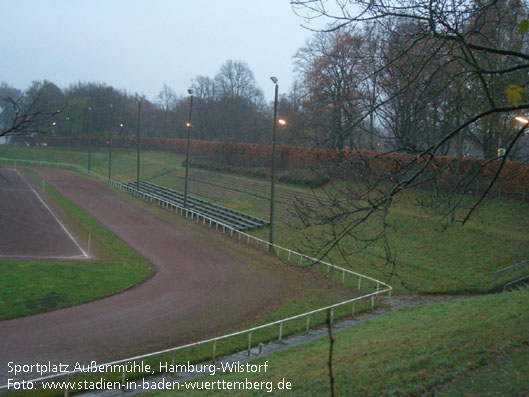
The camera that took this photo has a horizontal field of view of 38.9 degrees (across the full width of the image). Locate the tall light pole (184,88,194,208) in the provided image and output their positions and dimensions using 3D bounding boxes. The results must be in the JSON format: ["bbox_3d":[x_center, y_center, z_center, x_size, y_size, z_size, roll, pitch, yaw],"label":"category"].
[{"bbox_3d":[-7.468,-4.487,72.733,0.550,12.230,0.450,1,4,-21],"label":"tall light pole"}]

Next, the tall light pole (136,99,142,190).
[{"bbox_3d":[-15.881,-6.424,94.165,0.550,12.170,0.450,1,4,-21],"label":"tall light pole"}]

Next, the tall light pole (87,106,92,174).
[{"bbox_3d":[-31.773,-10.371,135.845,0.550,12.210,0.450,1,4,-21],"label":"tall light pole"}]

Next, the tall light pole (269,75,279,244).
[{"bbox_3d":[0.545,-2.305,51.041,0.550,12.060,0.450,1,4,-21],"label":"tall light pole"}]

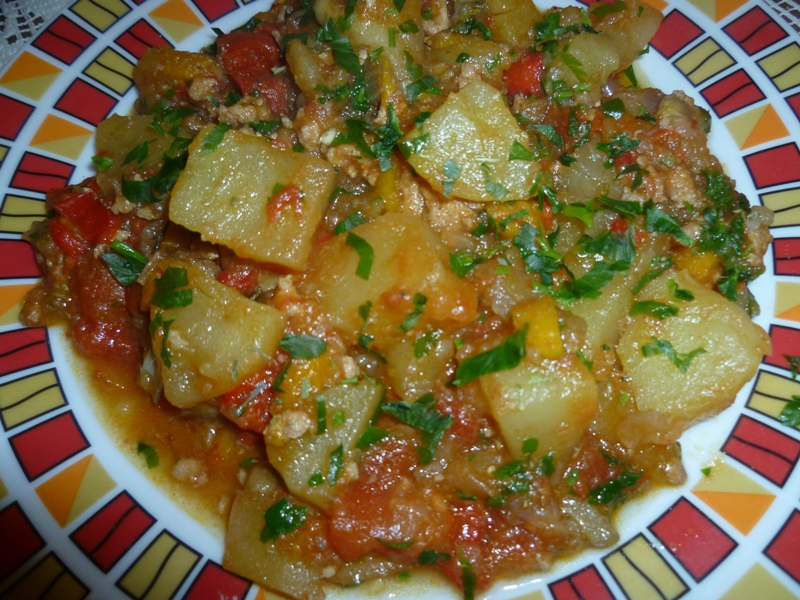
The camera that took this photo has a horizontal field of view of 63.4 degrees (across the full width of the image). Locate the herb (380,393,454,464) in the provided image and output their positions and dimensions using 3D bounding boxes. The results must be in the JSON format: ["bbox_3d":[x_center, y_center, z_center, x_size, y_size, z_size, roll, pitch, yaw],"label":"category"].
[{"bbox_3d":[0.006,0.030,0.161,0.012,0.006,0.017,-34,69,-12],"label":"herb"}]

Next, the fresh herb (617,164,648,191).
[{"bbox_3d":[0.066,-0.035,0.183,0.006,0.003,0.007,39,73,17],"label":"fresh herb"}]

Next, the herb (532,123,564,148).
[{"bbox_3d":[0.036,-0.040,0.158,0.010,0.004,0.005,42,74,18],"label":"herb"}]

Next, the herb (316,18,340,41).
[{"bbox_3d":[-0.022,-0.086,0.208,0.006,0.004,0.010,28,70,14],"label":"herb"}]

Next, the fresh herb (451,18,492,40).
[{"bbox_3d":[0.023,-0.087,0.209,0.013,0.004,0.004,16,67,9],"label":"fresh herb"}]

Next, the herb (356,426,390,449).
[{"bbox_3d":[-0.006,0.033,0.155,0.007,0.003,0.003,-21,67,-7],"label":"herb"}]

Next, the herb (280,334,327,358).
[{"bbox_3d":[-0.024,0.012,0.163,0.012,0.004,0.005,6,66,5],"label":"herb"}]

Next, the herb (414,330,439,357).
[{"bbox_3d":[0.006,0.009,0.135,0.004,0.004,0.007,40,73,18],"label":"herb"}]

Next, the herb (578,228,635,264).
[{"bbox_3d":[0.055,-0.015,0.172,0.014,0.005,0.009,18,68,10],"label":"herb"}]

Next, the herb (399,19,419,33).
[{"bbox_3d":[0.003,-0.088,0.207,0.006,0.003,0.004,-7,66,-1],"label":"herb"}]

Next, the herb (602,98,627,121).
[{"bbox_3d":[0.064,-0.057,0.193,0.006,0.003,0.008,-5,66,0],"label":"herb"}]

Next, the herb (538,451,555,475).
[{"bbox_3d":[0.035,0.039,0.155,0.003,0.003,0.005,8,66,6],"label":"herb"}]

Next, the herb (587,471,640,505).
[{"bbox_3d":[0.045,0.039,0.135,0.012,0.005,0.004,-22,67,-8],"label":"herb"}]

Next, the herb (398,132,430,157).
[{"bbox_3d":[0.004,-0.043,0.179,0.008,0.004,0.005,-11,66,-3],"label":"herb"}]

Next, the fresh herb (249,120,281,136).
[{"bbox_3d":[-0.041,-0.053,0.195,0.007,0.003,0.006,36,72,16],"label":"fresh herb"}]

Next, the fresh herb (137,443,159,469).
[{"bbox_3d":[-0.066,0.041,0.170,0.008,0.003,0.003,39,73,17],"label":"fresh herb"}]

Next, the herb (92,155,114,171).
[{"bbox_3d":[-0.090,-0.042,0.196,0.005,0.003,0.004,6,66,5],"label":"herb"}]

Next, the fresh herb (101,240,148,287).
[{"bbox_3d":[-0.065,-0.009,0.152,0.012,0.006,0.008,31,70,15],"label":"fresh herb"}]

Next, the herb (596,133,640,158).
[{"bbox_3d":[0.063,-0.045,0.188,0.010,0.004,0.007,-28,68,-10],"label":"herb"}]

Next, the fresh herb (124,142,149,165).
[{"bbox_3d":[-0.066,-0.037,0.163,0.004,0.004,0.008,34,71,16],"label":"fresh herb"}]

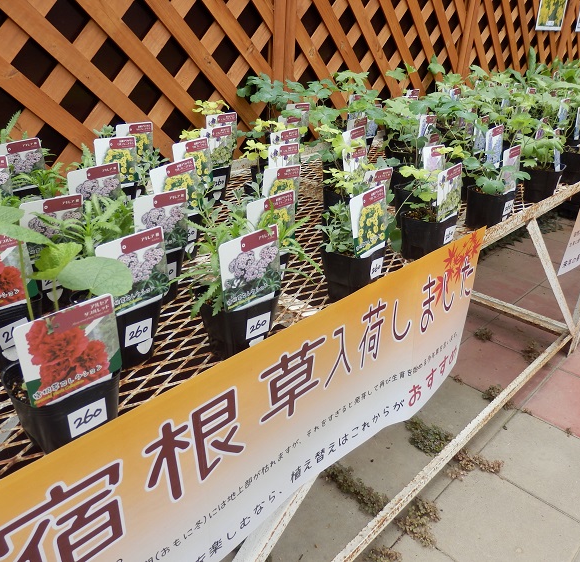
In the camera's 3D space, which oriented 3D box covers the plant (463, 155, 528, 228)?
[{"bbox_3d":[0.385,-0.173,1.025,0.093,0.144,0.091,-22,35,-38],"label":"plant"}]

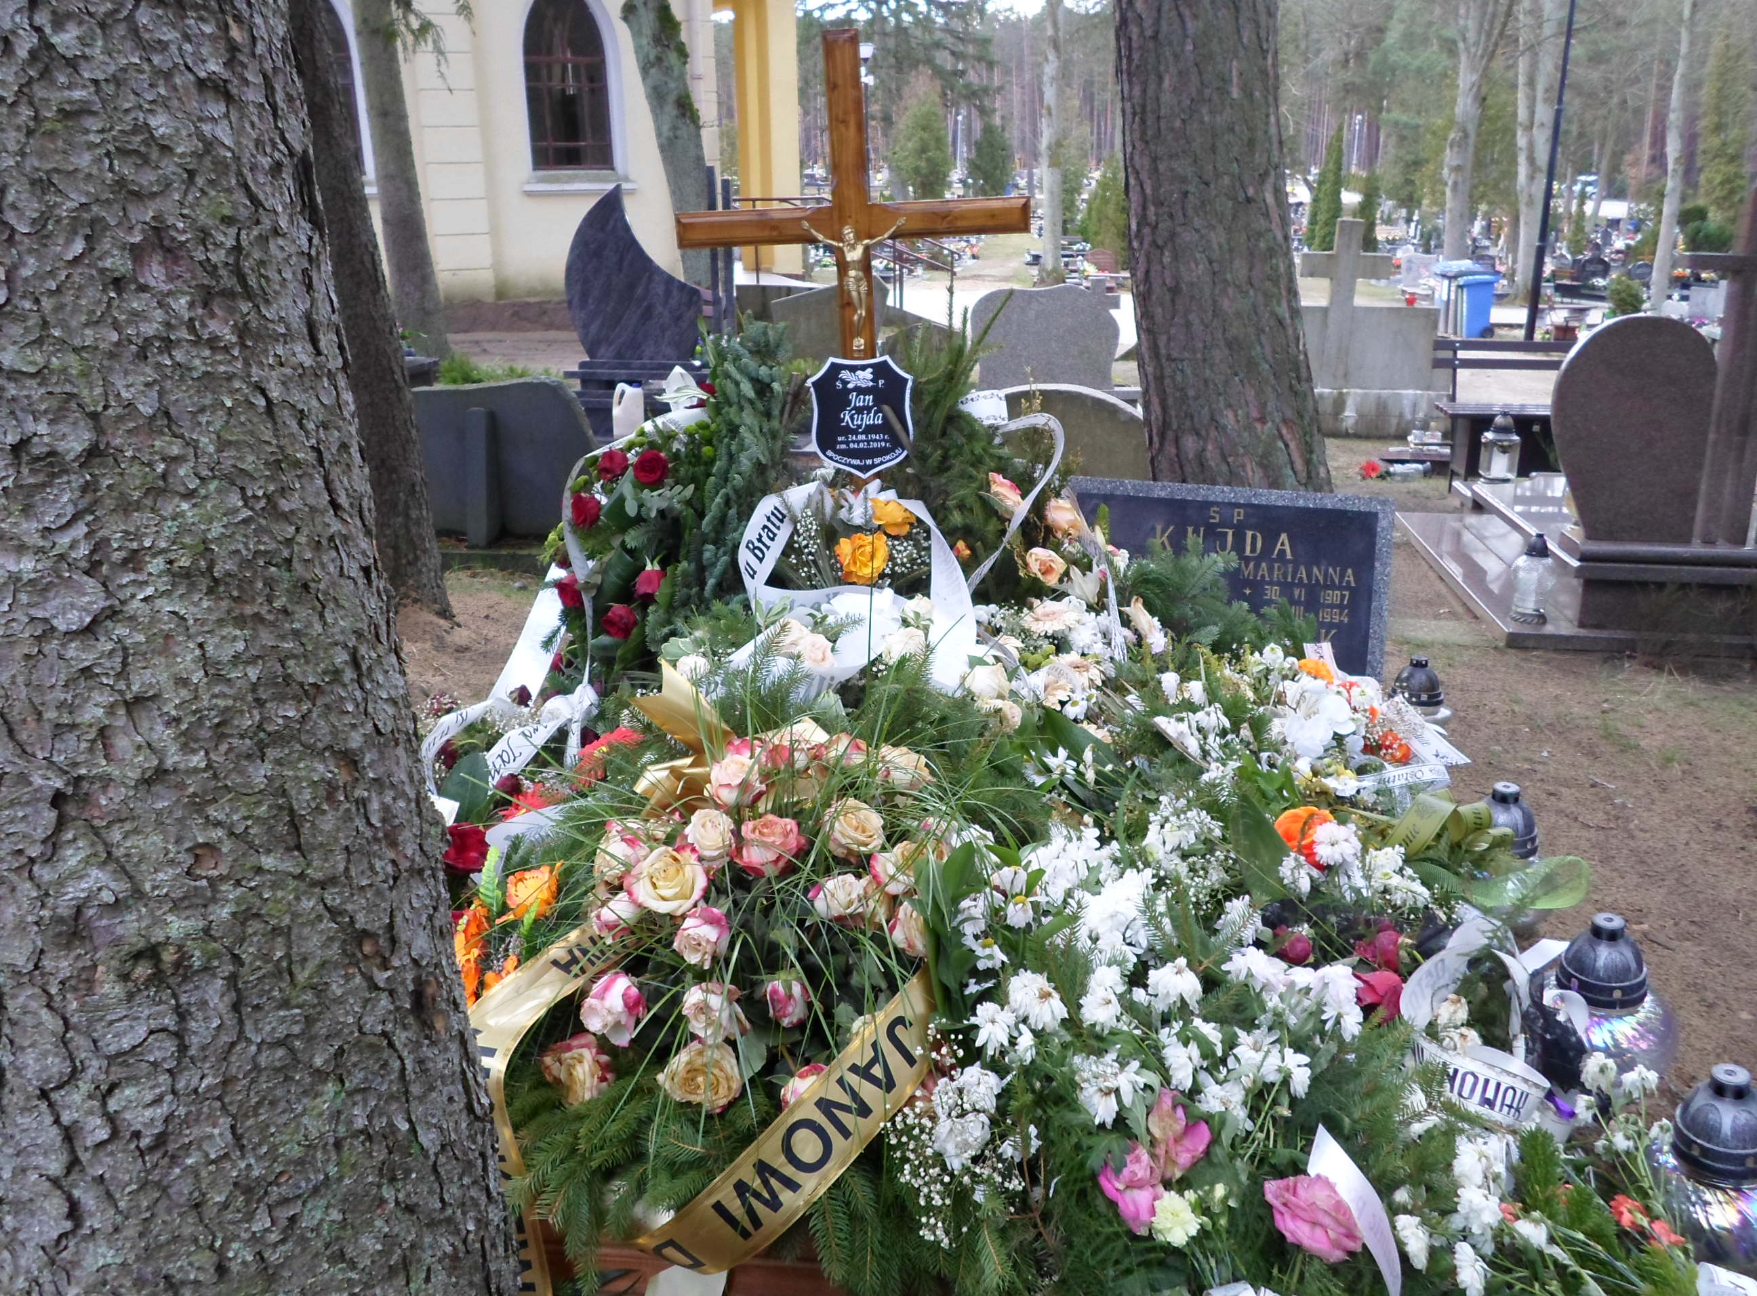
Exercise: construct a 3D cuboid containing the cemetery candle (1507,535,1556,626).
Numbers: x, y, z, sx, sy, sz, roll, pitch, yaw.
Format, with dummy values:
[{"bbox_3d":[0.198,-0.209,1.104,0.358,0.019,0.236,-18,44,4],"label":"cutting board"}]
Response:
[{"bbox_3d":[2.148,-0.228,4.500,0.140,0.300,0.140,-1,17,0],"label":"cemetery candle"}]

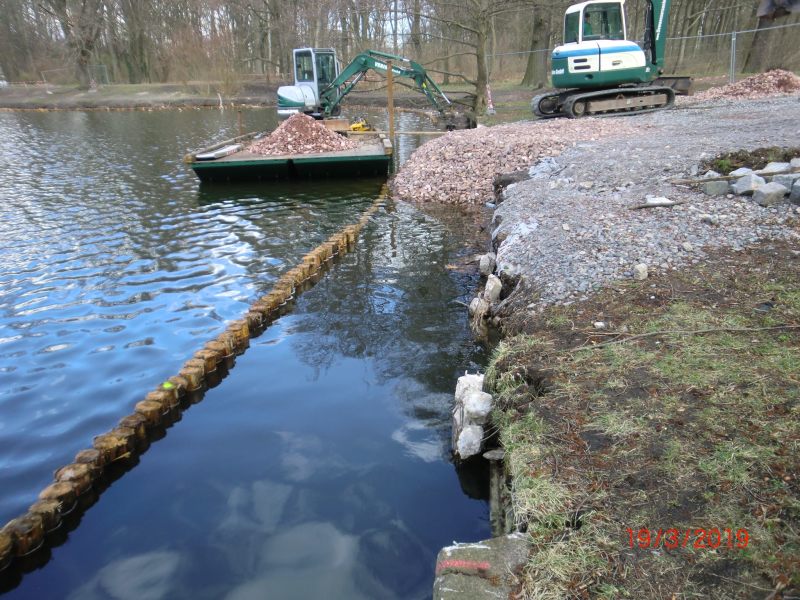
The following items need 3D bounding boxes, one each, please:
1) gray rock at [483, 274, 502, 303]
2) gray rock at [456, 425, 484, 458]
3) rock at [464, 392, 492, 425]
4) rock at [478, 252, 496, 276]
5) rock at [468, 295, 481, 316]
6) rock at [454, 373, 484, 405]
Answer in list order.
[{"bbox_3d":[0.770,-0.096,5.000,0.165,0.220,0.180,-1,21,0],"label":"gray rock"},{"bbox_3d":[0.381,0.765,3.250,0.150,0.175,0.155,-1,21,0],"label":"gray rock"},{"bbox_3d":[0.435,0.596,3.330,0.155,0.165,0.160,-1,21,0],"label":"rock"},{"bbox_3d":[0.837,-0.340,5.750,0.175,0.220,0.180,-1,21,0],"label":"rock"},{"bbox_3d":[0.613,0.053,4.880,0.125,0.160,0.140,-1,21,0],"label":"rock"},{"bbox_3d":[0.412,0.542,3.560,0.180,0.190,0.180,-1,21,0],"label":"rock"}]

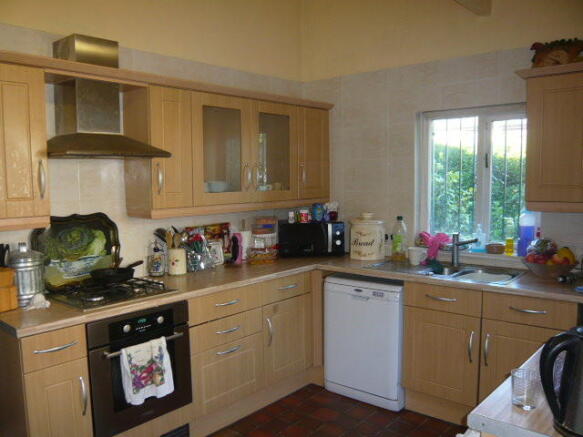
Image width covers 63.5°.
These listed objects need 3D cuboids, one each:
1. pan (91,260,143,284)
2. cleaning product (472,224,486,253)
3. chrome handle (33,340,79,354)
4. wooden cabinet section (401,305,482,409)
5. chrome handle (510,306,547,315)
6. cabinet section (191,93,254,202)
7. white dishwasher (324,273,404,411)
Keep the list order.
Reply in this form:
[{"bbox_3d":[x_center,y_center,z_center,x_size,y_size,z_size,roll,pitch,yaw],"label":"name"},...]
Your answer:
[{"bbox_3d":[-1.023,0.324,2.832,0.260,0.085,0.385,0,4,19],"label":"pan"},{"bbox_3d":[1.396,0.150,3.499,0.095,0.210,0.065,2,5,40],"label":"cleaning product"},{"bbox_3d":[-1.057,0.584,2.119,0.030,0.015,0.192,2,5,40],"label":"chrome handle"},{"bbox_3d":[1.083,0.813,3.068,0.500,0.563,0.560,3,6,41],"label":"wooden cabinet section"},{"bbox_3d":[1.304,0.504,2.601,0.186,0.015,0.032,2,5,40],"label":"chrome handle"},{"bbox_3d":[-0.553,-0.450,3.168,0.310,0.714,0.502,3,6,41],"label":"cabinet section"},{"bbox_3d":[0.672,0.841,3.531,0.599,0.851,0.585,2,5,40],"label":"white dishwasher"}]

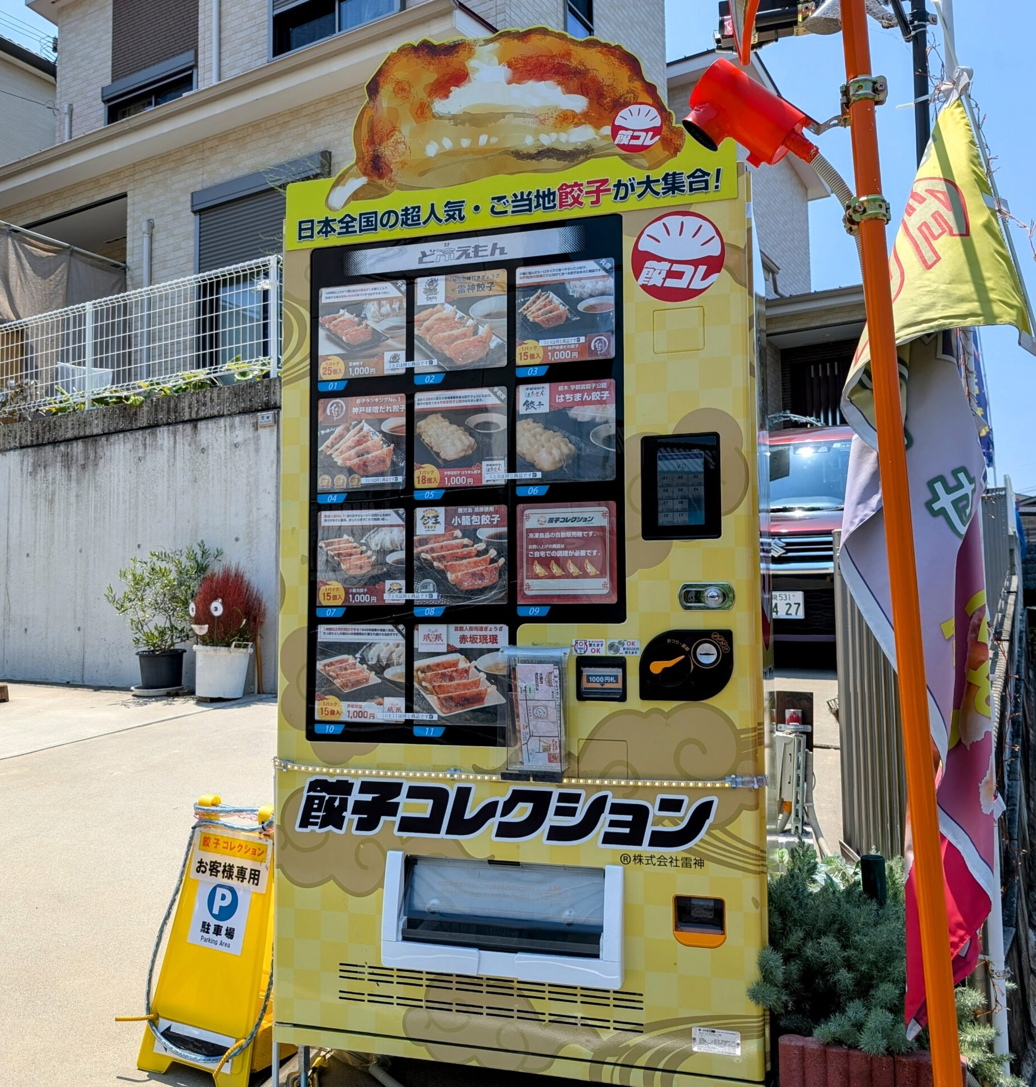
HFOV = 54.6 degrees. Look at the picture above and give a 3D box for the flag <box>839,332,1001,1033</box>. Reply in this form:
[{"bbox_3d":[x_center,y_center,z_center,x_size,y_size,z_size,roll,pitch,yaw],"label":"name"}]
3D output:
[{"bbox_3d":[0.821,0.274,2.040,0.310,1.380,0.190,-2,-5,20],"label":"flag"}]

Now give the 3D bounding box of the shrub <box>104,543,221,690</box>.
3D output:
[{"bbox_3d":[-2.219,0.460,6.250,0.690,0.920,0.600,-3,-5,29],"label":"shrub"}]

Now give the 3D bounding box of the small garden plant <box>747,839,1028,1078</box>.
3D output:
[{"bbox_3d":[0.792,0.914,2.170,0.530,0.470,0.450,-2,-4,14],"label":"small garden plant"}]

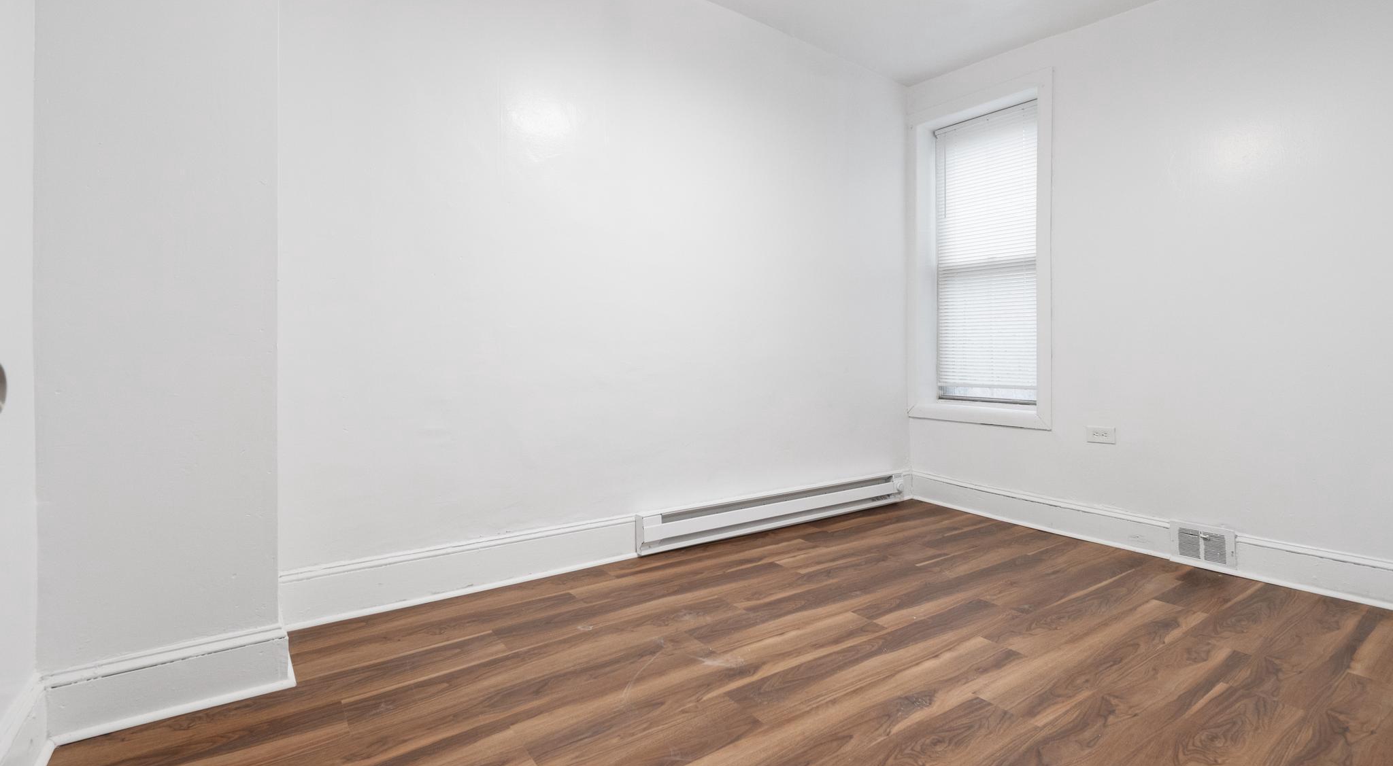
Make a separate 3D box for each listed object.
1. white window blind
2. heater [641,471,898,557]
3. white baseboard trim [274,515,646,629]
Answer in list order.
[{"bbox_3d":[1.683,-0.751,3.356,0.038,1.619,0.631,-1,1,-37],"label":"white window blind"},{"bbox_3d":[0.500,0.633,2.964,1.815,0.164,0.067,-1,1,-36],"label":"heater"},{"bbox_3d":[-0.745,0.646,2.087,1.217,0.176,0.035,-1,1,-36],"label":"white baseboard trim"}]

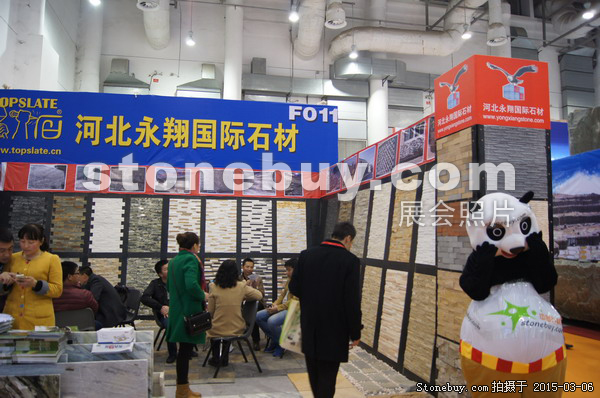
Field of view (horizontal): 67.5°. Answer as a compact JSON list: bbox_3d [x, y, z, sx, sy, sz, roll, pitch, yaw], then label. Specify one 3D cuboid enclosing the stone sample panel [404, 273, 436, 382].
[{"bbox_3d":[1.347,1.397,5.035,0.050,1.093,0.606,9,-7,-12],"label":"stone sample panel"}]

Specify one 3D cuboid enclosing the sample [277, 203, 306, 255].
[{"bbox_3d":[-0.153,0.563,8.936,0.593,1.030,0.040,1,-6,-6],"label":"sample"}]

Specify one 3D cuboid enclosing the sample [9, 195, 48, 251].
[{"bbox_3d":[-5.080,0.462,8.405,0.649,1.033,0.040,1,-6,-6],"label":"sample"}]

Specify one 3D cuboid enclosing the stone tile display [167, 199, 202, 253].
[{"bbox_3d":[-2.369,0.540,9.179,0.612,1.107,0.050,2,-13,-13],"label":"stone tile display"}]

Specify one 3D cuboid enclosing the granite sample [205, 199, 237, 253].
[{"bbox_3d":[-1.543,0.537,8.786,0.604,1.043,0.040,1,-6,-6],"label":"granite sample"}]

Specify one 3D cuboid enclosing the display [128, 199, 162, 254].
[{"bbox_3d":[-3.096,0.520,9.012,0.612,1.107,0.050,2,-13,-13],"label":"display"}]

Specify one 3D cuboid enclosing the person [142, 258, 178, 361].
[{"bbox_3d":[-1.795,1.456,6.041,0.780,1.240,0.560,-2,-6,25],"label":"person"}]

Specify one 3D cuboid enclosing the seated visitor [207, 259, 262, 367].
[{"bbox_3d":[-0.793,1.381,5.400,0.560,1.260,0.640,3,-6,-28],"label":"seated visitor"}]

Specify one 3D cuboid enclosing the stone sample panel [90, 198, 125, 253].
[{"bbox_3d":[-3.822,0.499,8.844,0.612,1.107,0.050,2,-13,-13],"label":"stone sample panel"}]

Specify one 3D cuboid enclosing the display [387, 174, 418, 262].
[{"bbox_3d":[1.355,0.284,5.878,0.050,1.056,0.639,9,-7,-12],"label":"display"}]

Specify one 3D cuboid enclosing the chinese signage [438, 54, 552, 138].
[{"bbox_3d":[1.926,-0.965,4.585,0.797,0.655,0.740,2,-5,-13],"label":"chinese signage"}]

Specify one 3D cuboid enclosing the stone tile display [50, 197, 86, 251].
[{"bbox_3d":[-4.380,0.484,8.480,0.580,1.044,0.040,1,-6,-6],"label":"stone tile display"}]

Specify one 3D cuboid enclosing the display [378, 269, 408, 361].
[{"bbox_3d":[1.181,1.467,5.743,0.040,1.085,0.620,9,-7,-12],"label":"display"}]

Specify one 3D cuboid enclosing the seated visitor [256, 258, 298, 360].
[{"bbox_3d":[-0.255,1.471,6.191,0.800,1.260,0.530,3,-6,-27],"label":"seated visitor"}]

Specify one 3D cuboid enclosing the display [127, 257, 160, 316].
[{"bbox_3d":[-2.970,1.665,8.511,0.602,1.082,0.040,1,-6,-6],"label":"display"}]

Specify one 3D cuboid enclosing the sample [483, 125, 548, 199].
[{"bbox_3d":[1.941,-0.321,4.053,0.649,0.654,0.050,1,-5,-13],"label":"sample"}]

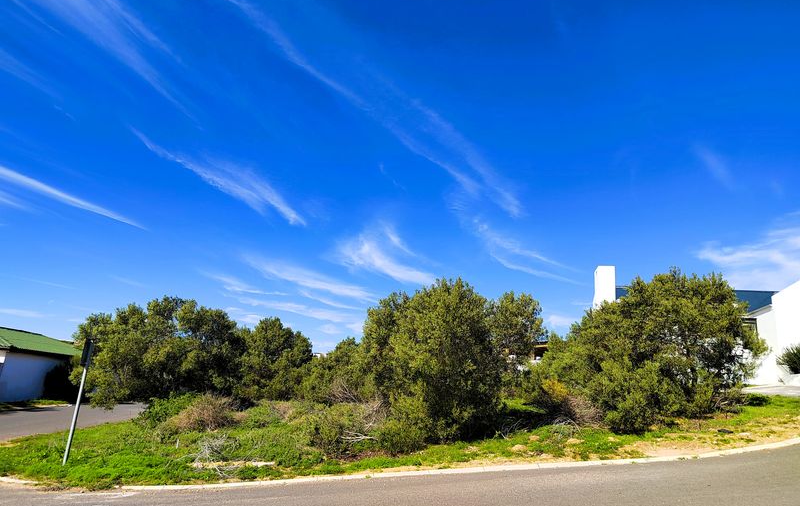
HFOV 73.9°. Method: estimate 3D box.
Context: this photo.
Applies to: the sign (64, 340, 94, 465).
[{"bbox_3d":[-6.061,2.775,9.976,0.130,2.280,0.420,9,-15,-19],"label":"sign"}]

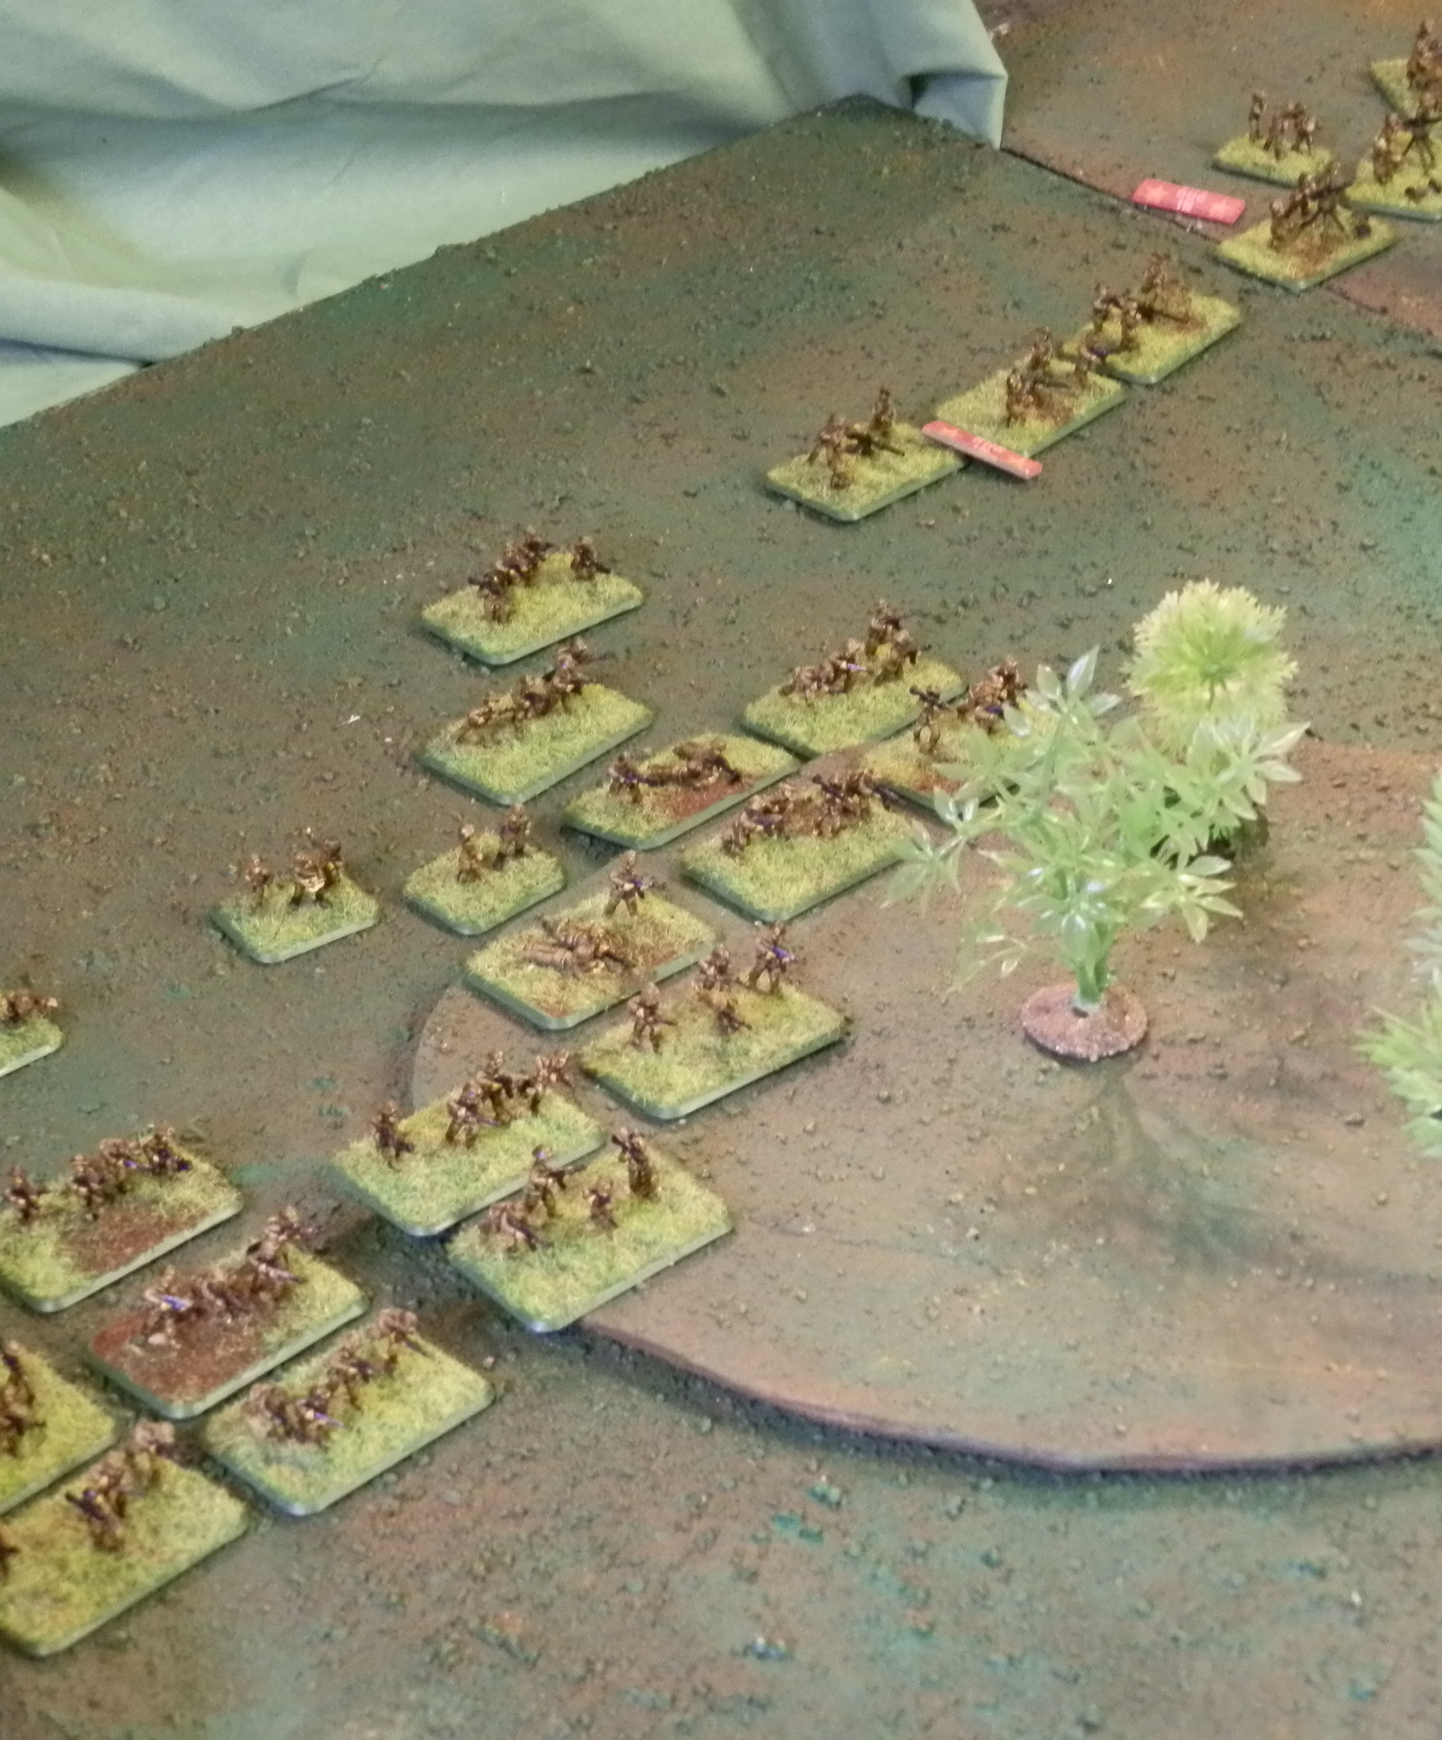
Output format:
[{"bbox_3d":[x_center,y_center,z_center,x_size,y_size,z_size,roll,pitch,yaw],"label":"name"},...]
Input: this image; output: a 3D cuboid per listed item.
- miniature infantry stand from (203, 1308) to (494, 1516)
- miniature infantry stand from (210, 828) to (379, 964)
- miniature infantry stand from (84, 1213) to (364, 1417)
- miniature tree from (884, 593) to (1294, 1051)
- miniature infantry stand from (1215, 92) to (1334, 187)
[{"bbox_3d":[-0.070,0.095,0.757,0.050,0.018,0.033,-29,41,-34],"label":"miniature infantry stand"},{"bbox_3d":[-0.094,0.002,0.898,0.032,0.020,0.025,-23,40,-28],"label":"miniature infantry stand"},{"bbox_3d":[-0.096,0.080,0.787,0.050,0.021,0.032,-30,44,-35],"label":"miniature infantry stand"},{"bbox_3d":[0.077,-0.008,0.836,0.085,0.090,0.076,-1,35,1],"label":"miniature tree"},{"bbox_3d":[0.165,-0.219,1.216,0.033,0.020,0.025,22,41,33],"label":"miniature infantry stand"}]

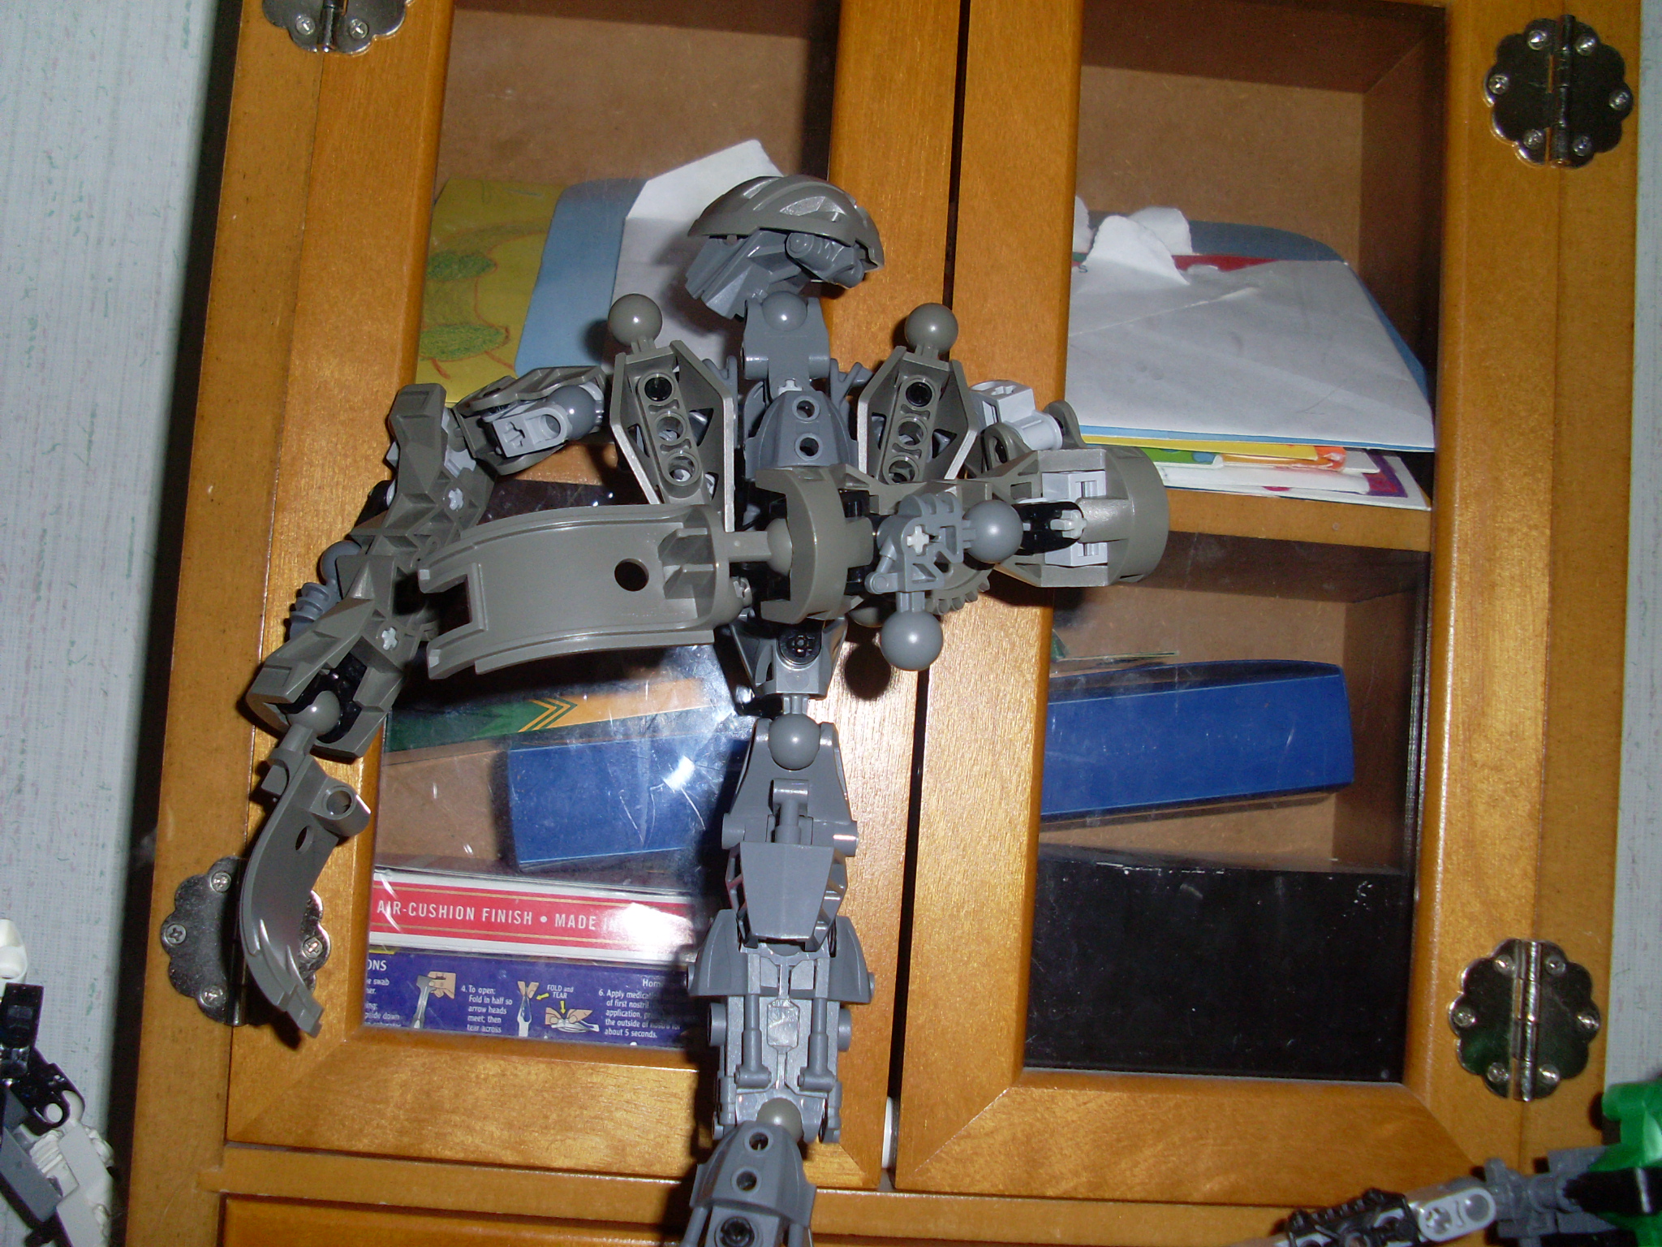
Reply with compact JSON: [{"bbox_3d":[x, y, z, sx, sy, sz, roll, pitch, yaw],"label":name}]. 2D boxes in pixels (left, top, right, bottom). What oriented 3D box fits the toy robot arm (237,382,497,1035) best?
[{"bbox_3d":[-0.090,0.017,0.347,0.046,0.122,0.038,5,-4,-2],"label":"toy robot arm"}]

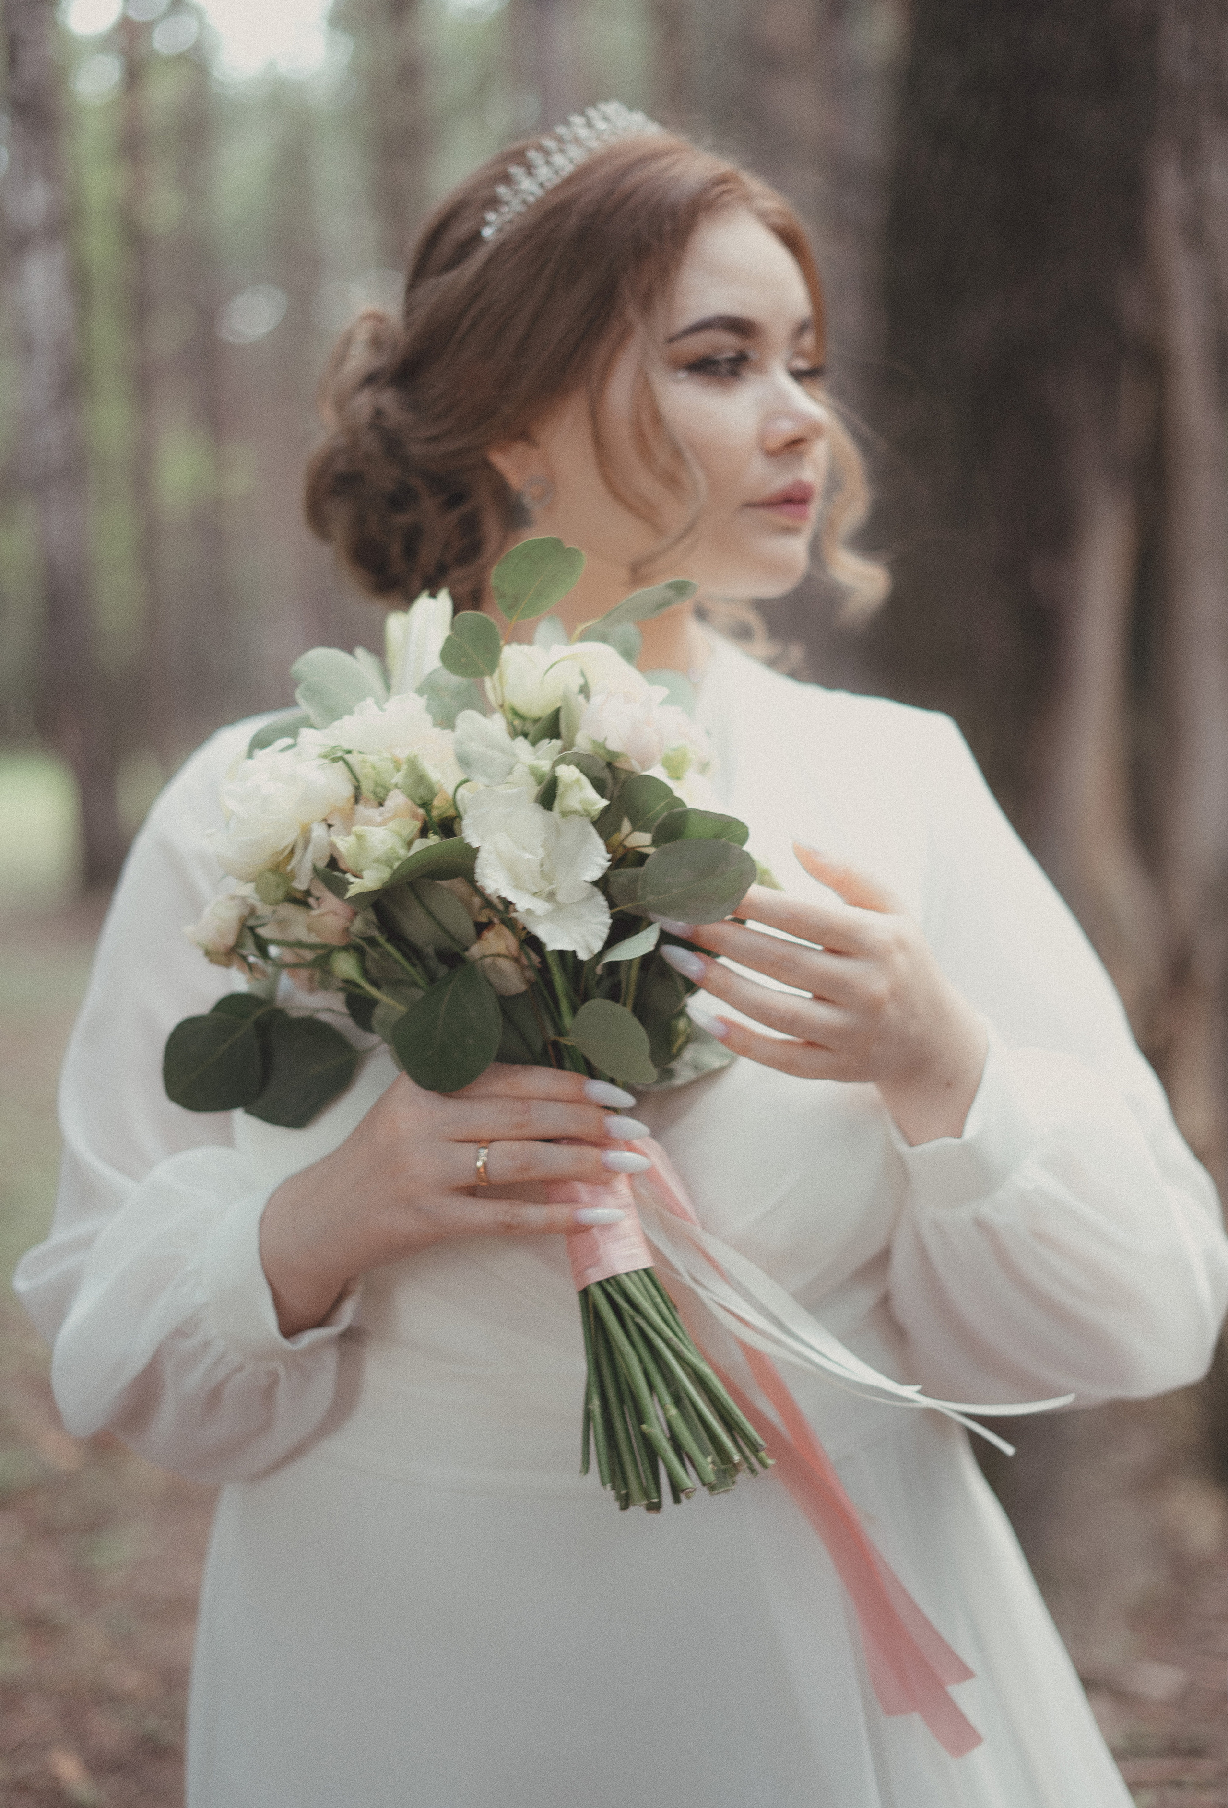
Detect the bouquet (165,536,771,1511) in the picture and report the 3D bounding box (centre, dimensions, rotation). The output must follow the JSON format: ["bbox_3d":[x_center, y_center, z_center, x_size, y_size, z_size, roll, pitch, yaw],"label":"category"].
[{"bbox_3d":[-0.051,0.065,1.130,0.275,0.420,0.240,-16,-3,3],"label":"bouquet"}]

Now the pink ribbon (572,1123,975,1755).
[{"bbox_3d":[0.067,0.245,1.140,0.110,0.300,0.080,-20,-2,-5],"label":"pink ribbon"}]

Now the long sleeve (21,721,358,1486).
[{"bbox_3d":[-0.206,0.096,1.260,0.180,0.375,0.240,-1,4,-6],"label":"long sleeve"}]

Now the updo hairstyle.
[{"bbox_3d":[-0.010,-0.265,1.310,0.270,0.250,0.200,2,5,37],"label":"updo hairstyle"}]

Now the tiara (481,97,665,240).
[{"bbox_3d":[-0.010,-0.362,1.285,0.070,0.080,0.145,0,2,37],"label":"tiara"}]

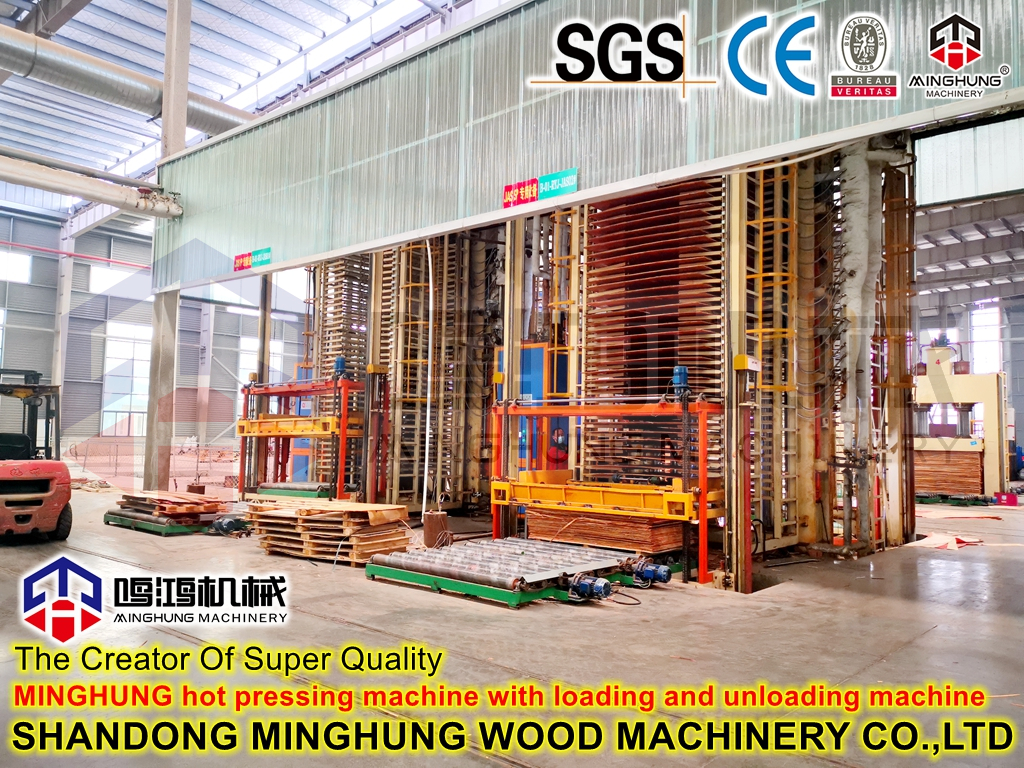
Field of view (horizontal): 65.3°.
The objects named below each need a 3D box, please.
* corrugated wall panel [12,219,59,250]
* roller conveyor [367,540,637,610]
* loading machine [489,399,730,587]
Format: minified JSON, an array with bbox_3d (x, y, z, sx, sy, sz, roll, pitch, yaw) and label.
[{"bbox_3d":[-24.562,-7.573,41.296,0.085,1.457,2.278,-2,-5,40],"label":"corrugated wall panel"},{"bbox_3d":[-0.053,1.974,8.642,2.114,0.262,2.145,-2,-5,40],"label":"roller conveyor"},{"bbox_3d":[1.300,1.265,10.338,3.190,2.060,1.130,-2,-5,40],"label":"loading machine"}]

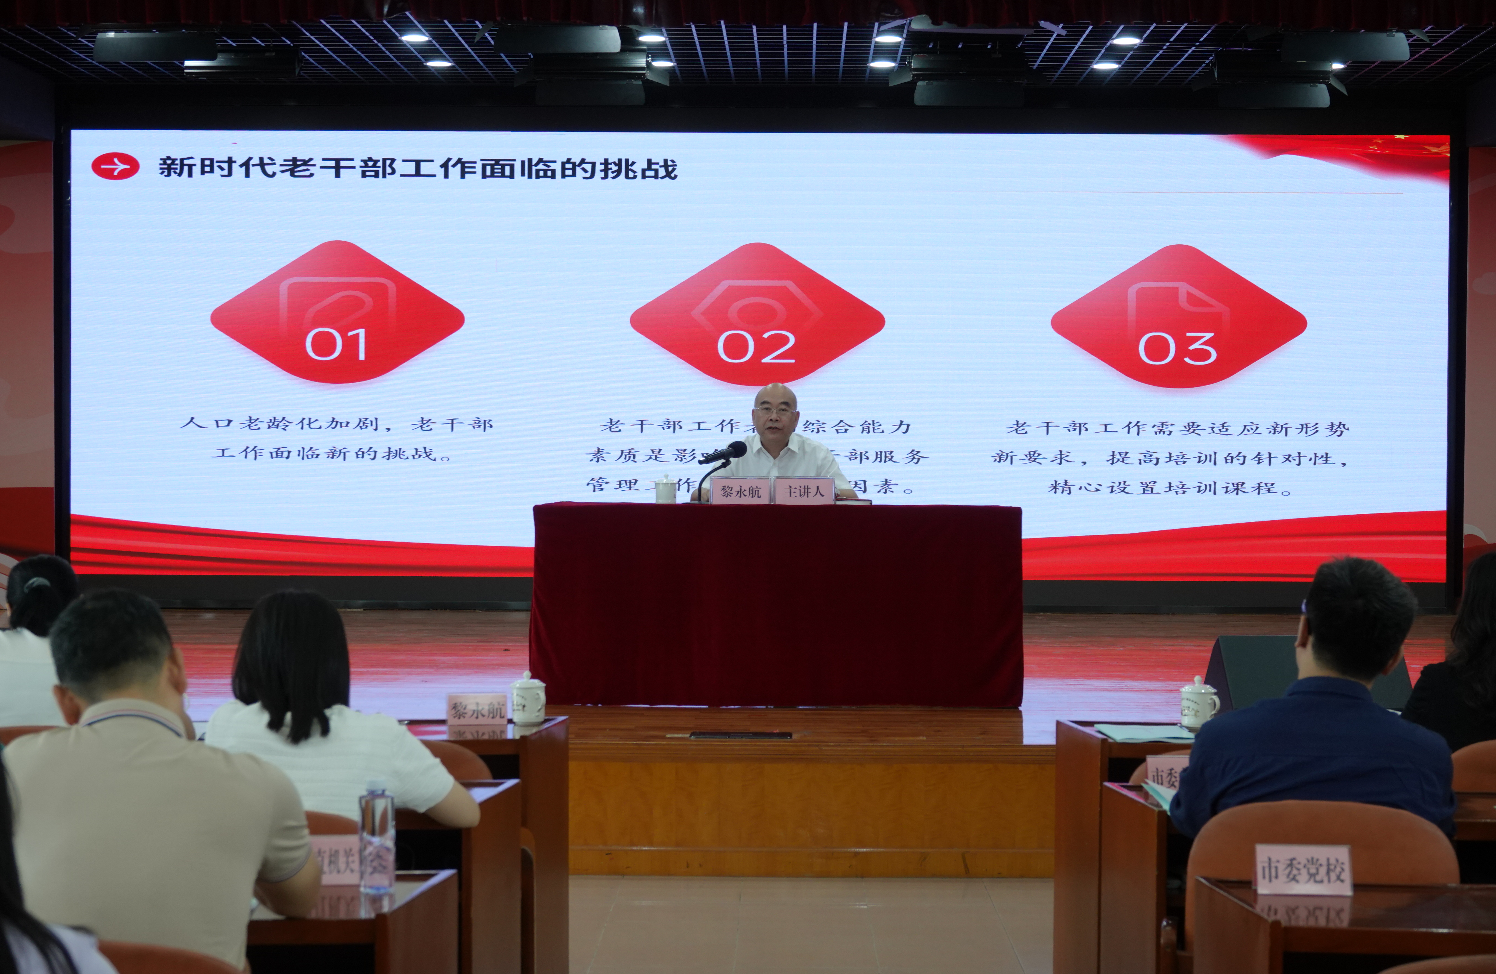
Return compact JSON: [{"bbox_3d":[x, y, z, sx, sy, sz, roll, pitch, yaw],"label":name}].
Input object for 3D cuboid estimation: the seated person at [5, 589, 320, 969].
[{"bbox_3d":[-0.810,0.767,4.200,0.500,1.250,0.750,0,1,9],"label":"seated person"}]

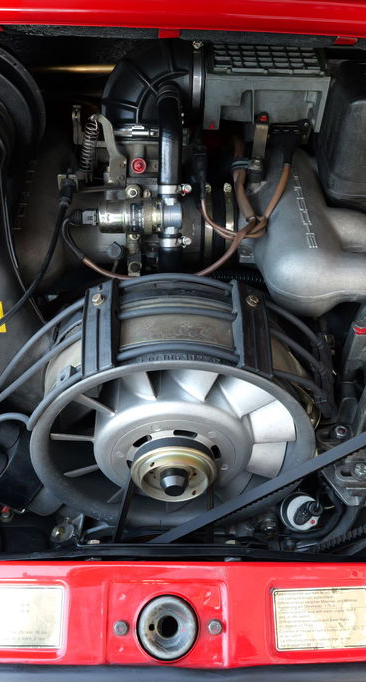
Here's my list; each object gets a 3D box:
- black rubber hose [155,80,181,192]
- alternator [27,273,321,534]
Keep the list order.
[{"bbox_3d":[-0.016,-0.226,0.750,0.026,0.118,0.040,1,9,-3],"label":"black rubber hose"},{"bbox_3d":[-0.010,0.086,0.685,0.285,0.285,0.155,1,46,-3],"label":"alternator"}]

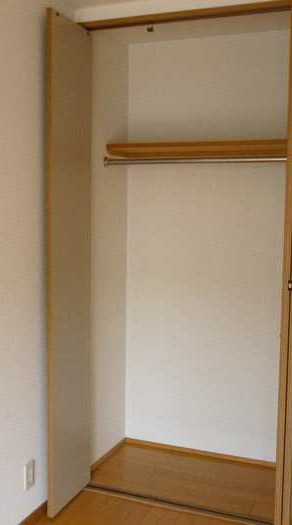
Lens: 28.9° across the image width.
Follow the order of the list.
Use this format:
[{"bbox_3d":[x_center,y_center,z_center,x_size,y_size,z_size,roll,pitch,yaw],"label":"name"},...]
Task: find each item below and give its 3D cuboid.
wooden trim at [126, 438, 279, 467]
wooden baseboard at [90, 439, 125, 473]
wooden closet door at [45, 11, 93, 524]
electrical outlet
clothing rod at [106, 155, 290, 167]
[{"bbox_3d":[0.382,1.118,3.280,1.092,0.036,0.013,3,5,21],"label":"wooden trim"},{"bbox_3d":[-0.213,1.128,3.286,0.012,0.034,0.500,3,5,22],"label":"wooden baseboard"},{"bbox_3d":[-0.362,0.027,2.695,0.028,2.274,0.371,3,5,21],"label":"wooden closet door"},{"bbox_3d":[-0.515,0.954,2.534,0.011,0.122,0.073,3,5,21],"label":"electrical outlet"},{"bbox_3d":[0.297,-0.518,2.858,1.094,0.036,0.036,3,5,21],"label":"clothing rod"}]

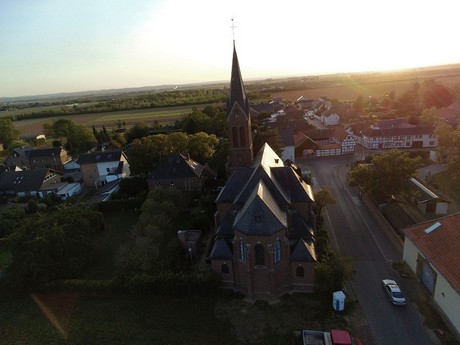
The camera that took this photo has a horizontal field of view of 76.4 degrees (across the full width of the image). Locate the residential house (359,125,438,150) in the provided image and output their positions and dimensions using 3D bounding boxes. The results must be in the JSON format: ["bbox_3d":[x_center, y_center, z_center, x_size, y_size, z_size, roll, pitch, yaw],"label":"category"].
[{"bbox_3d":[67.704,-14.625,116.845,26.000,7.900,9.800,-2,17,5],"label":"residential house"}]

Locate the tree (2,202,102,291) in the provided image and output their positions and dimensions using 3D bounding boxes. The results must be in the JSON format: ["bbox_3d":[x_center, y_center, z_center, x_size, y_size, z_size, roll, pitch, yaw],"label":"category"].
[{"bbox_3d":[-27.069,11.939,46.262,13.800,12.300,13.800,-4,17,0],"label":"tree"}]

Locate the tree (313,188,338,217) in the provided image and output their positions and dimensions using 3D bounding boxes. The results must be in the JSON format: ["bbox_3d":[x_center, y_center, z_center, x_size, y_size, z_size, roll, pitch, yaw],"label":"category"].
[{"bbox_3d":[20.091,6.751,62.375,4.900,6.700,4.900,-4,17,0],"label":"tree"}]

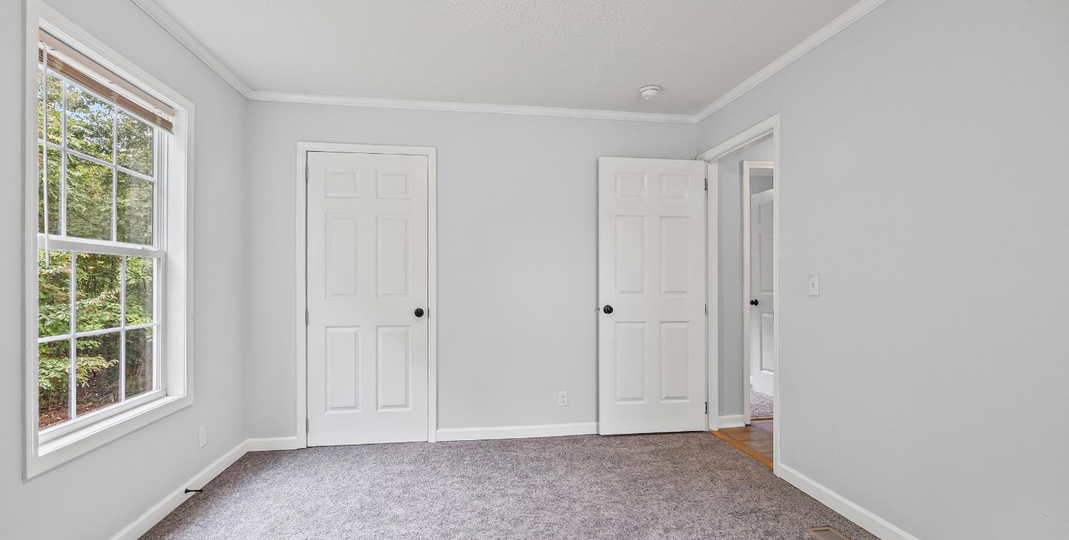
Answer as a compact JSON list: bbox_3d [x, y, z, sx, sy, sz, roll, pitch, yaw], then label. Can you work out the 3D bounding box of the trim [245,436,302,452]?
[{"bbox_3d":[-1.774,1.179,3.217,0.335,0.089,0.020,0,-1,-9],"label":"trim"}]

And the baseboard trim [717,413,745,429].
[{"bbox_3d":[1.541,1.195,3.755,0.252,0.099,0.020,0,-1,-9],"label":"baseboard trim"}]

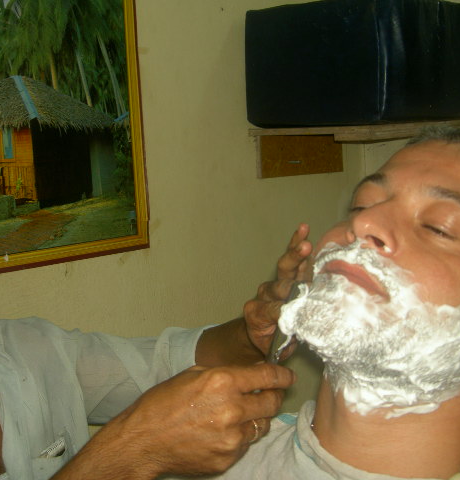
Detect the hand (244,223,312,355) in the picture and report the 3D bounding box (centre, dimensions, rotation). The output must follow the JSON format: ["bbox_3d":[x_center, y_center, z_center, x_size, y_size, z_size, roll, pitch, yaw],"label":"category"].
[{"bbox_3d":[0.051,0.049,0.730,0.065,0.140,0.085,21,-5,-12],"label":"hand"}]

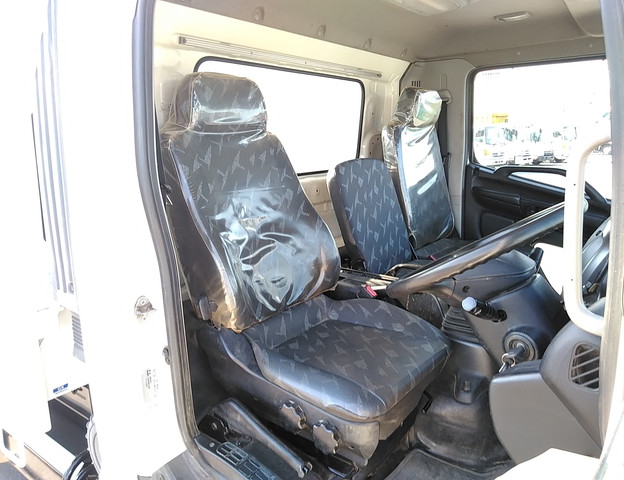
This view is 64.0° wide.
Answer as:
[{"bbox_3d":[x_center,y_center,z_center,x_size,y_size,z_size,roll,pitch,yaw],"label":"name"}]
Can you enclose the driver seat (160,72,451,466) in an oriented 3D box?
[{"bbox_3d":[-0.020,0.007,1.447,0.860,0.970,0.540,9,15,38],"label":"driver seat"}]

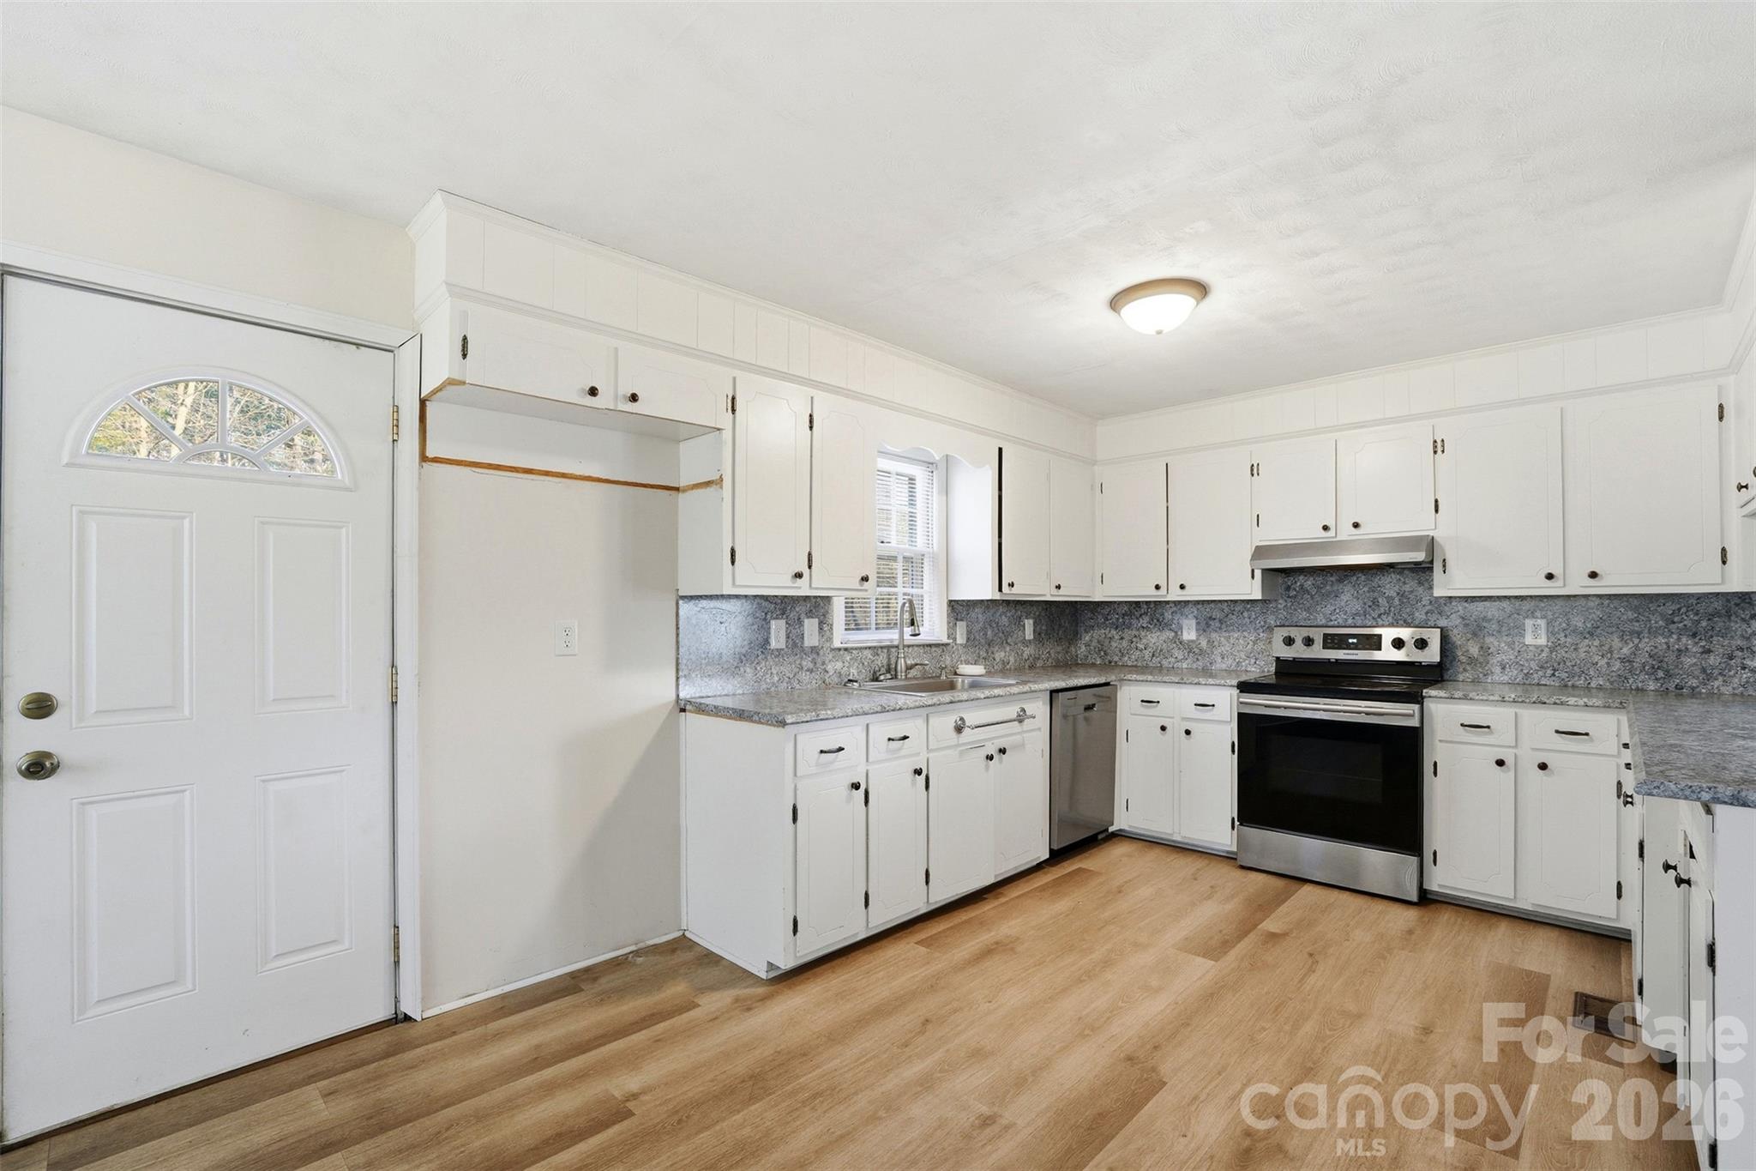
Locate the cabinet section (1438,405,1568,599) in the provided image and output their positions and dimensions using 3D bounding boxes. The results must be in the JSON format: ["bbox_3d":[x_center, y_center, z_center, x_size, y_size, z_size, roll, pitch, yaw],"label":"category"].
[{"bbox_3d":[2.842,-0.357,3.349,0.445,0.821,0.343,-1,-2,43],"label":"cabinet section"}]

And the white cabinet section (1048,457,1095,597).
[{"bbox_3d":[1.043,-0.326,4.443,0.508,0.821,0.343,1,-2,-44],"label":"white cabinet section"}]

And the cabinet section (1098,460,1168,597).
[{"bbox_3d":[1.628,-0.323,4.501,0.429,0.823,0.343,-1,-2,43],"label":"cabinet section"}]

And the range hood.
[{"bbox_3d":[2.427,-0.167,3.816,0.764,0.140,0.455,-2,-3,45],"label":"range hood"}]

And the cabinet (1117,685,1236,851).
[{"bbox_3d":[1.825,0.966,4.158,0.633,0.862,0.650,-2,-3,45],"label":"cabinet"}]

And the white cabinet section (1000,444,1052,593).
[{"bbox_3d":[0.689,-0.335,4.101,0.476,0.821,0.343,1,-2,-44],"label":"white cabinet section"}]

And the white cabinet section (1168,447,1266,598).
[{"bbox_3d":[1.968,-0.332,4.179,0.499,0.821,0.343,-1,-2,43],"label":"white cabinet section"}]

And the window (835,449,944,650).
[{"bbox_3d":[0.074,-0.220,3.872,0.100,1.080,0.858,-2,-3,45],"label":"window"}]

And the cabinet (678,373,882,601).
[{"bbox_3d":[-0.398,-0.374,3.145,0.326,0.841,0.815,-2,-3,45],"label":"cabinet"}]

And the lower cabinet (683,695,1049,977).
[{"bbox_3d":[0.040,0.949,3.276,0.670,0.882,1.650,-2,-3,45],"label":"lower cabinet"}]

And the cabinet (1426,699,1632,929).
[{"bbox_3d":[2.813,0.929,3.172,0.635,0.862,0.650,-2,-3,45],"label":"cabinet"}]

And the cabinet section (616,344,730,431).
[{"bbox_3d":[-0.819,-0.669,2.653,0.430,0.214,0.343,1,-2,-44],"label":"cabinet section"}]

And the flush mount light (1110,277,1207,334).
[{"bbox_3d":[1.046,-1.034,2.736,0.335,0.134,0.335,0,-2,0],"label":"flush mount light"}]

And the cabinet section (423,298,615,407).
[{"bbox_3d":[-1.146,-0.680,2.337,0.469,0.219,0.343,1,-2,-44],"label":"cabinet section"}]

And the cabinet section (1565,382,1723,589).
[{"bbox_3d":[3.161,-0.369,3.047,0.435,0.821,0.343,-1,-2,43],"label":"cabinet section"}]

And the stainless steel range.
[{"bbox_3d":[2.303,0.808,3.654,0.756,1.180,0.725,-2,-3,45],"label":"stainless steel range"}]

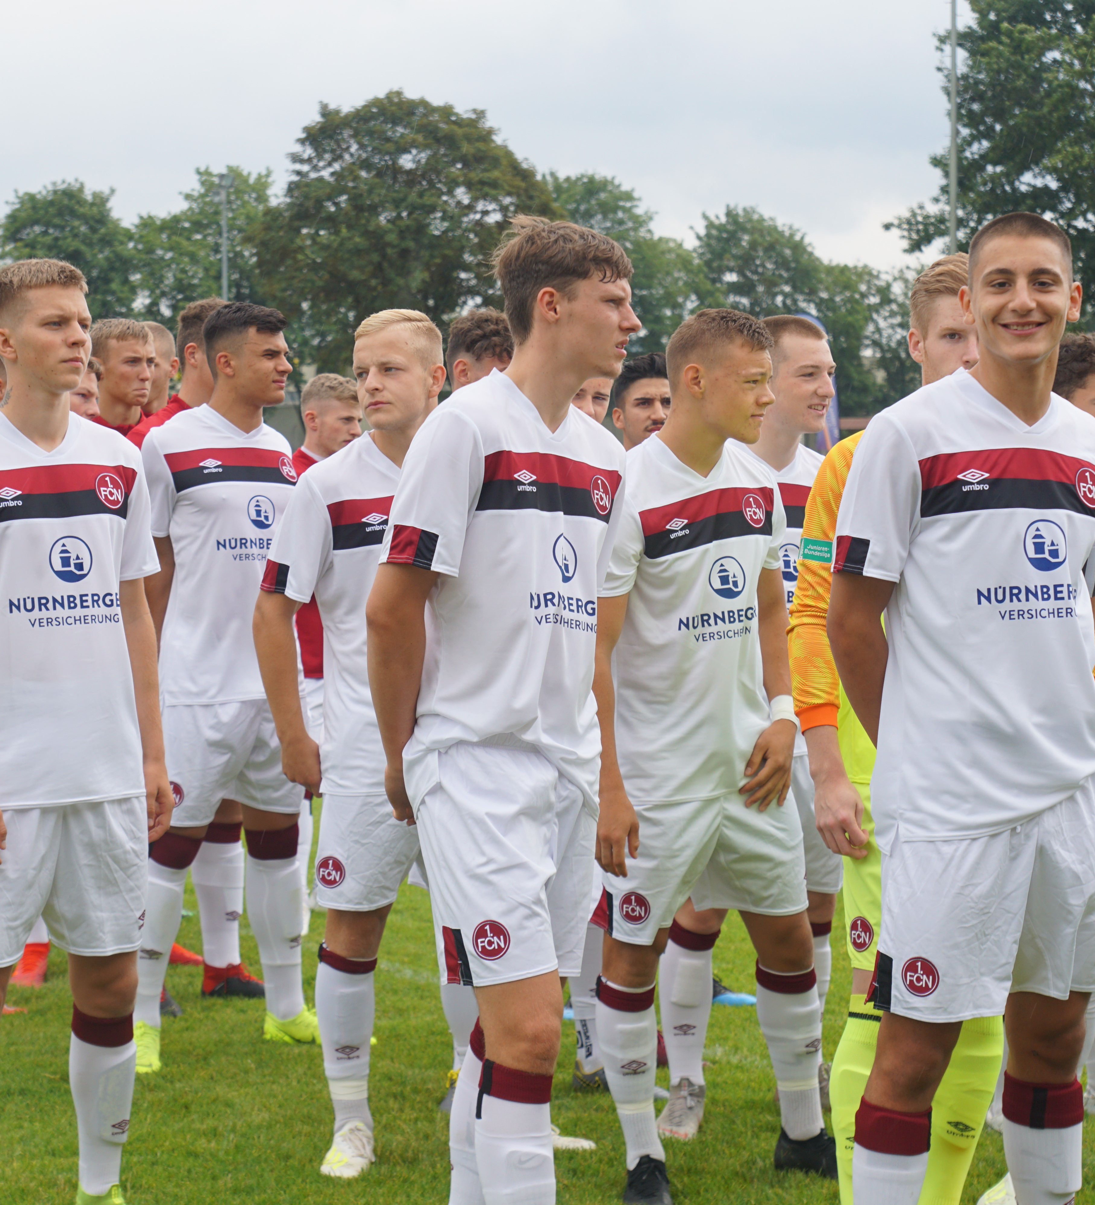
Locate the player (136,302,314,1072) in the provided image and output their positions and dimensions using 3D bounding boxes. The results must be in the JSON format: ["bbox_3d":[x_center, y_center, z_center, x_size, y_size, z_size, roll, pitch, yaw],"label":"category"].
[{"bbox_3d":[-0.748,0.183,8.191,0.540,1.820,0.420,-1,3,-28],"label":"player"}]

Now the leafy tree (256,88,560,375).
[{"bbox_3d":[-4.912,-10.939,120.000,11.000,14.600,11.000,0,2,-5],"label":"leafy tree"}]

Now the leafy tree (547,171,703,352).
[{"bbox_3d":[2.968,-11.210,140.000,7.400,13.400,7.400,0,2,-5],"label":"leafy tree"}]

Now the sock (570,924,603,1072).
[{"bbox_3d":[0.108,0.874,7.650,0.120,0.380,0.140,-2,3,-35],"label":"sock"}]

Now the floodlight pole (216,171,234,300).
[{"bbox_3d":[-12.443,-10.339,130.000,0.750,12.600,0.600,-1,3,-15],"label":"floodlight pole"}]

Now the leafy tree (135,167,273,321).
[{"bbox_3d":[-13.775,-11.032,137.000,7.200,13.400,7.200,0,2,-5],"label":"leafy tree"}]

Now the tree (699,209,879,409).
[{"bbox_3d":[9.606,-10.262,135.000,7.800,11.200,7.500,0,3,0],"label":"tree"}]

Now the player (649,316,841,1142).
[{"bbox_3d":[0.464,0.253,7.440,0.540,1.770,0.400,-1,3,-18],"label":"player"}]

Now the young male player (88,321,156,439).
[{"bbox_3d":[-1.132,0.152,9.000,0.520,1.810,0.320,-2,3,-38],"label":"young male player"}]

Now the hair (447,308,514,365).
[{"bbox_3d":[-0.143,-0.613,7.850,0.200,0.145,0.170,2,3,38],"label":"hair"}]

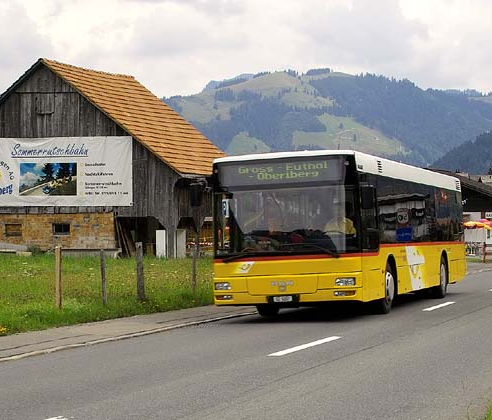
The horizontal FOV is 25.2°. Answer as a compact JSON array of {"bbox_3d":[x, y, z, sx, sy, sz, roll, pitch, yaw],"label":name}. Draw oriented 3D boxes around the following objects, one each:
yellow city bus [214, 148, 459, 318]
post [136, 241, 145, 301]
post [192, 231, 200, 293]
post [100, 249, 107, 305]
[{"bbox_3d":[2.293,0.502,22.146,2.530,2.794,9.824,-2,-2,21],"label":"yellow city bus"},{"bbox_3d":[-2.093,1.236,21.920,0.140,1.166,0.140,0,-1,21],"label":"post"},{"bbox_3d":[-1.154,1.274,25.197,0.110,1.245,0.110,0,-1,21],"label":"post"},{"bbox_3d":[-2.680,1.267,20.768,0.100,1.045,0.100,0,-1,21],"label":"post"}]

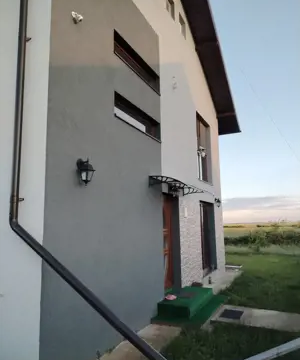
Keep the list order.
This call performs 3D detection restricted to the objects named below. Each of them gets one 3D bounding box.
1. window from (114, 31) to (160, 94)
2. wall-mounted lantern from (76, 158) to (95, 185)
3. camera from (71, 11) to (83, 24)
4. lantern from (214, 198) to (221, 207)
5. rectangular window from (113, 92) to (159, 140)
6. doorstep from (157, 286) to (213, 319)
[{"bbox_3d":[-0.250,-2.193,5.877,0.130,0.413,1.863,-5,-10,26],"label":"window"},{"bbox_3d":[-0.831,-0.100,3.848,0.200,0.355,0.160,-5,-10,26],"label":"wall-mounted lantern"},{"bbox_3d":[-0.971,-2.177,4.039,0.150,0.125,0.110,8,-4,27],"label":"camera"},{"bbox_3d":[2.344,0.804,10.261,0.200,0.350,0.160,-5,-10,26],"label":"lantern"},{"bbox_3d":[-0.234,-1.120,5.696,0.130,0.413,1.812,-5,-10,26],"label":"rectangular window"},{"bbox_3d":[0.789,2.492,6.175,0.663,0.215,1.725,-5,-10,26],"label":"doorstep"}]

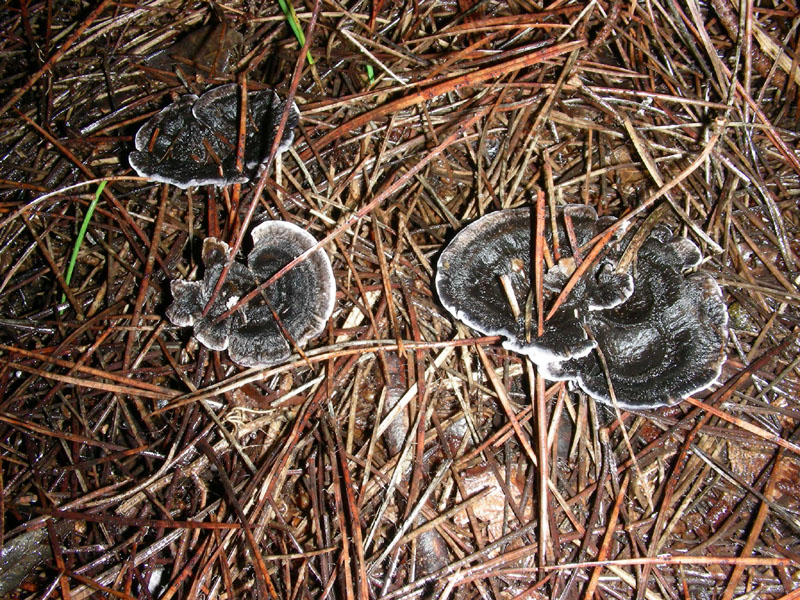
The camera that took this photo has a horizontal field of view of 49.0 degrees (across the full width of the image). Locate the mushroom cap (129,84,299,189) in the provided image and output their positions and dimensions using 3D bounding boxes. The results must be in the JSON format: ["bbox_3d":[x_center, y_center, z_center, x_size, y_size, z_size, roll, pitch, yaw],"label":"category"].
[{"bbox_3d":[-0.059,-0.050,0.283,0.053,0.014,0.042,-7,55,-5],"label":"mushroom cap"}]

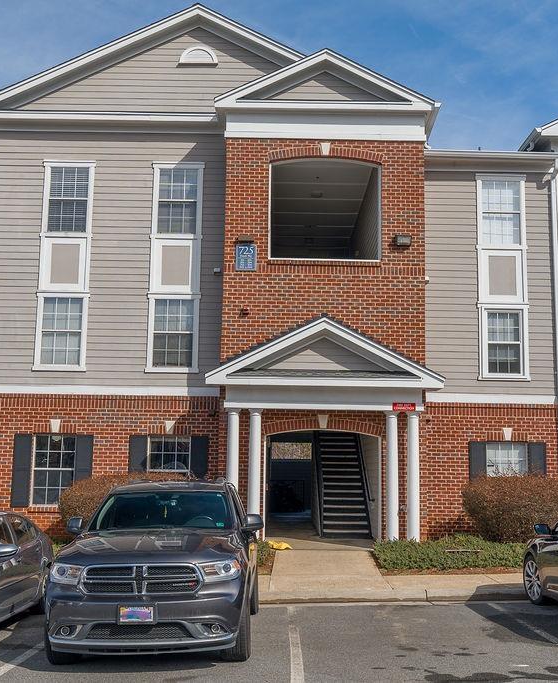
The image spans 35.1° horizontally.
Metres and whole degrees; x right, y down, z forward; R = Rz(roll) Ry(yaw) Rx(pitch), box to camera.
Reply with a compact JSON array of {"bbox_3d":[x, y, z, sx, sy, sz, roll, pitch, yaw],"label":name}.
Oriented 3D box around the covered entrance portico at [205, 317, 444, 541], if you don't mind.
[{"bbox_3d":[0.840,1.734,16.730,4.370,4.190,1.750,1,-9,0],"label":"covered entrance portico"}]

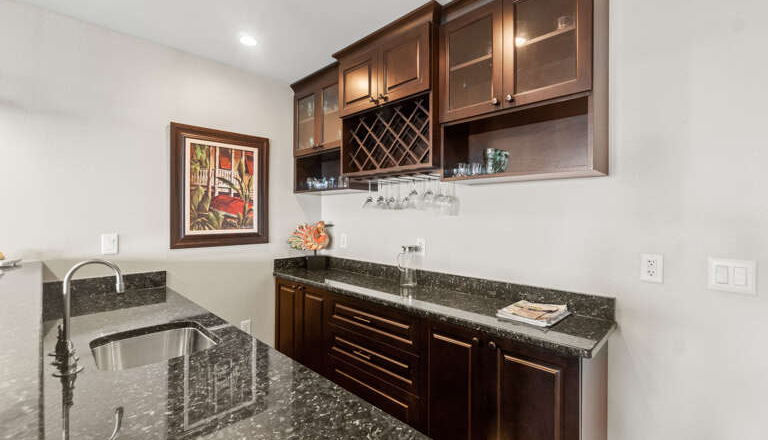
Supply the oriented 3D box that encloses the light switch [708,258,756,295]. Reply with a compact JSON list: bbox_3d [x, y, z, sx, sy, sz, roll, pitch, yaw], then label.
[{"bbox_3d":[1.228,0.199,1.131,0.115,0.117,0.010,1,1,43],"label":"light switch"}]

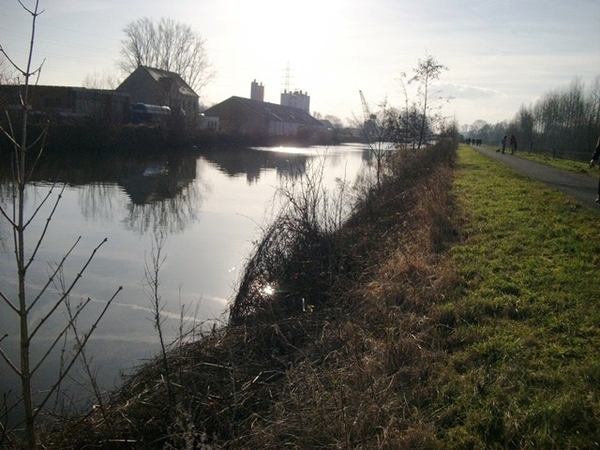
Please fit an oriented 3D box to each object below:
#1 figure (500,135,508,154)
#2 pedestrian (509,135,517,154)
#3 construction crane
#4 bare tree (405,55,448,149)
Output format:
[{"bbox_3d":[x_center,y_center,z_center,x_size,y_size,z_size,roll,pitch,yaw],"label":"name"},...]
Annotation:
[{"bbox_3d":[18.091,-7.058,49.000,0.470,1.700,0.520,2,10,-6],"label":"figure"},{"bbox_3d":[18.650,-6.986,48.500,0.500,1.750,0.550,2,10,-6],"label":"pedestrian"},{"bbox_3d":[33.099,-53.056,270.000,10.000,24.500,5.000,-5,13,-41],"label":"construction crane"},{"bbox_3d":[9.122,-8.798,40.000,3.100,6.900,3.000,3,10,0],"label":"bare tree"}]

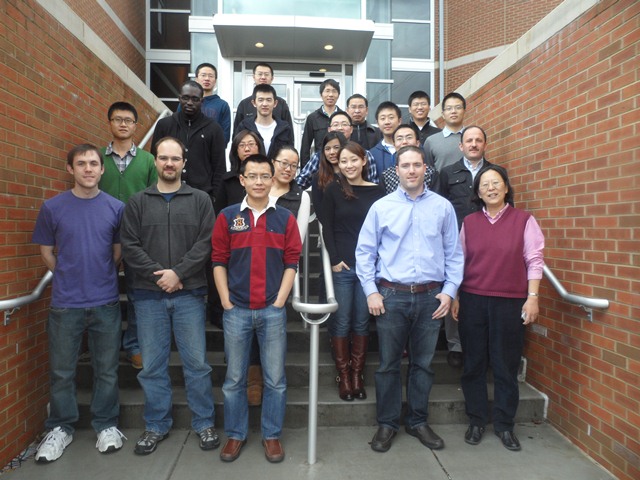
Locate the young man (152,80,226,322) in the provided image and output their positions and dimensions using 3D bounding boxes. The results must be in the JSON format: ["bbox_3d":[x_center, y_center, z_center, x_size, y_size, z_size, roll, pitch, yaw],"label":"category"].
[{"bbox_3d":[-1.006,-0.257,3.705,0.580,1.906,0.360,0,1,-10],"label":"young man"}]

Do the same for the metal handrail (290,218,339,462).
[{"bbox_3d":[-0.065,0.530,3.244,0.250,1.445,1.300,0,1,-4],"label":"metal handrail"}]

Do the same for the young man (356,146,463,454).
[{"bbox_3d":[0.558,0.344,2.993,0.620,1.834,0.350,0,1,3],"label":"young man"}]

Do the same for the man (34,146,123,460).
[{"bbox_3d":[-1.414,0.348,2.857,0.530,1.808,0.330,0,1,-15],"label":"man"}]

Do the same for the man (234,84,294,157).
[{"bbox_3d":[-0.464,-0.387,4.021,0.510,1.798,0.330,0,1,-5],"label":"man"}]

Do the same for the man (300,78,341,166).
[{"bbox_3d":[0.093,-0.690,4.605,0.520,1.666,0.330,0,1,-1],"label":"man"}]

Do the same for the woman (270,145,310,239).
[{"bbox_3d":[-0.256,0.232,3.165,0.450,1.680,0.320,0,1,3],"label":"woman"}]

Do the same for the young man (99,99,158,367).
[{"bbox_3d":[-1.375,-0.039,3.383,0.490,1.839,0.340,0,1,-13],"label":"young man"}]

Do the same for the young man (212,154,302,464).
[{"bbox_3d":[-0.371,0.381,2.849,0.540,1.755,0.330,0,1,-6],"label":"young man"}]

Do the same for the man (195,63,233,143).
[{"bbox_3d":[-1.105,-0.778,4.641,0.530,1.827,0.330,0,1,-9],"label":"man"}]

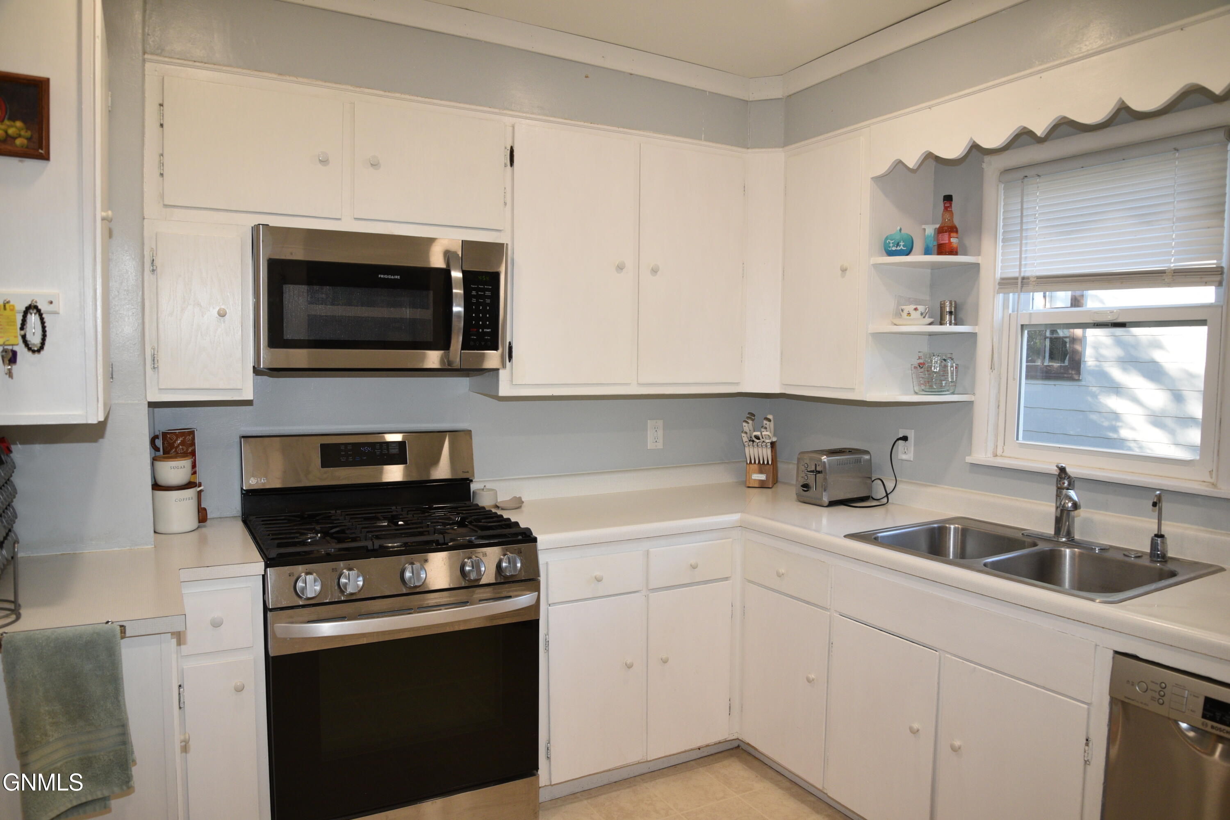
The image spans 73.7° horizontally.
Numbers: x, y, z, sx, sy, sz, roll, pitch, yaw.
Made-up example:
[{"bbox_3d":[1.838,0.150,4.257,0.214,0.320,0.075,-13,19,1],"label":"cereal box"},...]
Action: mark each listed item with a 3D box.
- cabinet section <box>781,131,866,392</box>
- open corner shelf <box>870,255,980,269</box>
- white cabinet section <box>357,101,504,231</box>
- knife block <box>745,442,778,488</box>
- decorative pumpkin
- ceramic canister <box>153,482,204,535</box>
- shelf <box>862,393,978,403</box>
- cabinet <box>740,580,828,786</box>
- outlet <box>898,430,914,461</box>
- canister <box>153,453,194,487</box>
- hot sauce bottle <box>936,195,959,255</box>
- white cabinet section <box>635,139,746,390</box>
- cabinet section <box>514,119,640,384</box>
[{"bbox_3d":[0.887,-0.529,3.081,0.310,0.894,0.411,-1,4,-29],"label":"cabinet section"},{"bbox_3d":[1.049,-0.504,2.770,0.312,0.021,0.211,-1,4,-29],"label":"open corner shelf"},{"bbox_3d":[-0.649,-0.768,2.729,0.504,0.354,0.310,-1,4,-29],"label":"white cabinet section"},{"bbox_3d":[0.624,0.224,3.462,0.112,0.188,0.150,2,3,18],"label":"knife block"},{"bbox_3d":[0.931,-0.554,2.691,0.093,0.095,0.024,4,5,43],"label":"decorative pumpkin"},{"bbox_3d":[-1.280,0.285,2.389,0.118,0.130,0.118,3,4,40],"label":"ceramic canister"},{"bbox_3d":[1.046,-0.041,2.796,0.312,0.021,0.206,-1,4,-29],"label":"shelf"},{"bbox_3d":[0.789,0.889,2.849,0.548,0.582,0.420,-1,4,-29],"label":"cabinet"},{"bbox_3d":[1.080,0.130,3.050,0.012,0.115,0.069,-1,4,-29],"label":"outlet"},{"bbox_3d":[-1.285,0.177,2.376,0.102,0.083,0.102,4,5,44],"label":"canister"},{"bbox_3d":[1.135,-0.623,2.795,0.072,0.221,0.072,-1,4,-29],"label":"hot sauce bottle"},{"bbox_3d":[0.224,-0.543,3.234,0.481,0.884,0.310,-1,4,-29],"label":"white cabinet section"},{"bbox_3d":[-0.208,-0.535,2.993,0.489,0.887,0.310,-1,4,-29],"label":"cabinet section"}]

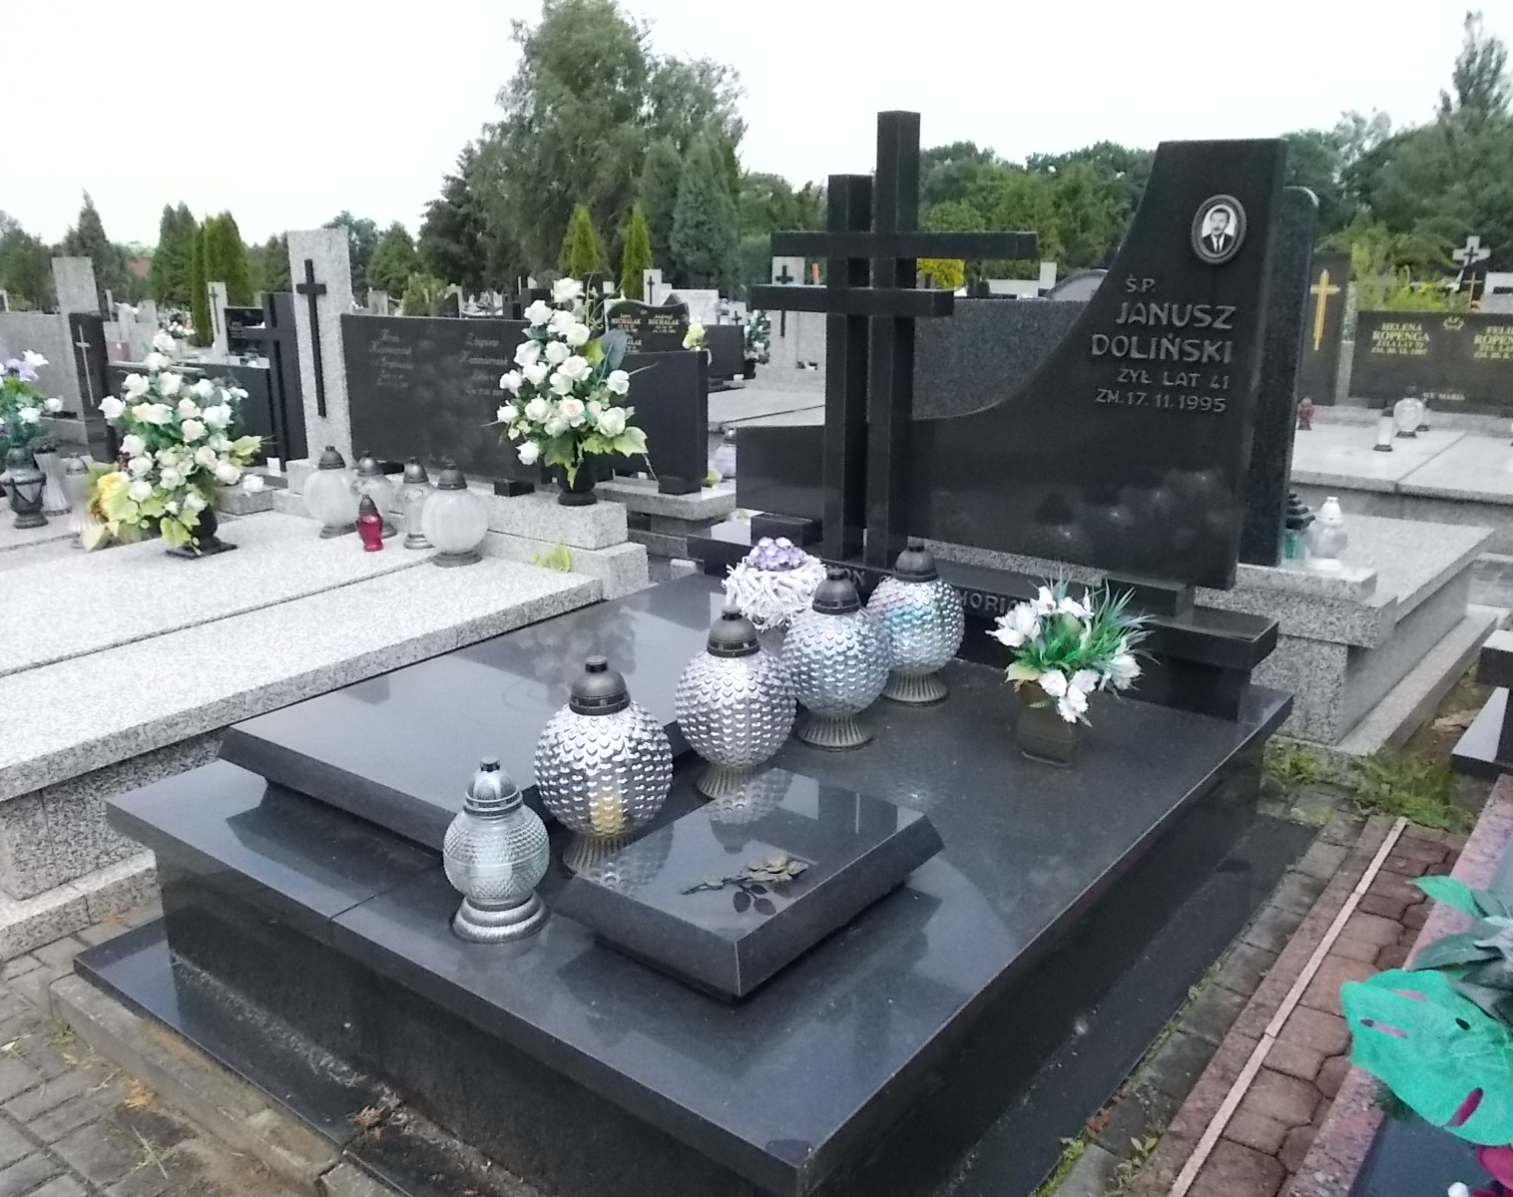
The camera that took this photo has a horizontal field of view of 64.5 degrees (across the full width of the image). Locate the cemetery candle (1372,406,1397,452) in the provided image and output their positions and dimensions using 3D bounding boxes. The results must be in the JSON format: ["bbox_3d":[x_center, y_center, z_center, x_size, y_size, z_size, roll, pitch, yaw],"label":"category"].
[{"bbox_3d":[3.371,-0.909,6.411,0.115,0.240,0.115,12,19,36],"label":"cemetery candle"}]

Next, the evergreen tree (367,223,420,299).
[{"bbox_3d":[-9.904,-8.718,32.620,1.442,2.888,1.442,12,19,36],"label":"evergreen tree"}]

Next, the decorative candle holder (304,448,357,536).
[{"bbox_3d":[-1.684,-0.430,4.770,0.232,0.342,0.232,11,20,36],"label":"decorative candle holder"}]

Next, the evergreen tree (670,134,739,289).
[{"bbox_3d":[-1.429,-10.426,33.655,1.888,4.833,1.888,0,16,0],"label":"evergreen tree"}]

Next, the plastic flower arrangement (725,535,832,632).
[{"bbox_3d":[0.048,-0.044,3.029,0.270,0.250,0.270,0,15,0],"label":"plastic flower arrangement"}]

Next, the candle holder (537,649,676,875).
[{"bbox_3d":[-0.278,0.289,2.136,0.244,0.387,0.244,0,16,0],"label":"candle holder"}]

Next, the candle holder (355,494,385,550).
[{"bbox_3d":[-1.457,-0.291,4.537,0.102,0.199,0.102,11,20,36],"label":"candle holder"}]

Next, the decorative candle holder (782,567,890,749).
[{"bbox_3d":[0.172,0.120,2.582,0.233,0.370,0.233,0,15,0],"label":"decorative candle holder"}]

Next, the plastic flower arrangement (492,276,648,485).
[{"bbox_3d":[-0.636,-0.747,4.201,0.520,0.730,0.440,11,20,36],"label":"plastic flower arrangement"}]

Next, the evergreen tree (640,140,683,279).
[{"bbox_3d":[-2.907,-11.351,37.276,1.621,5.511,1.621,0,15,0],"label":"evergreen tree"}]

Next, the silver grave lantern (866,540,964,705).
[{"bbox_3d":[0.437,0.058,3.241,0.262,0.425,0.262,0,15,0],"label":"silver grave lantern"}]

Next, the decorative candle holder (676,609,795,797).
[{"bbox_3d":[-0.040,0.196,2.331,0.233,0.360,0.233,0,15,0],"label":"decorative candle holder"}]

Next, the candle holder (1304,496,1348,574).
[{"bbox_3d":[1.818,-0.206,3.789,0.137,0.237,0.137,12,19,36],"label":"candle holder"}]

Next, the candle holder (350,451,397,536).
[{"bbox_3d":[-1.396,-0.388,4.387,0.165,0.312,0.165,12,19,36],"label":"candle holder"}]

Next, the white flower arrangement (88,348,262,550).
[{"bbox_3d":[-2.368,-0.630,4.994,0.670,0.880,0.540,10,18,33],"label":"white flower arrangement"}]

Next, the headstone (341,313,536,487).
[{"bbox_3d":[-1.331,-0.859,5.086,1.162,0.645,0.080,10,18,33],"label":"headstone"}]

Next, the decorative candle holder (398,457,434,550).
[{"bbox_3d":[-1.473,-0.408,5.127,0.152,0.380,0.152,10,18,33],"label":"decorative candle holder"}]

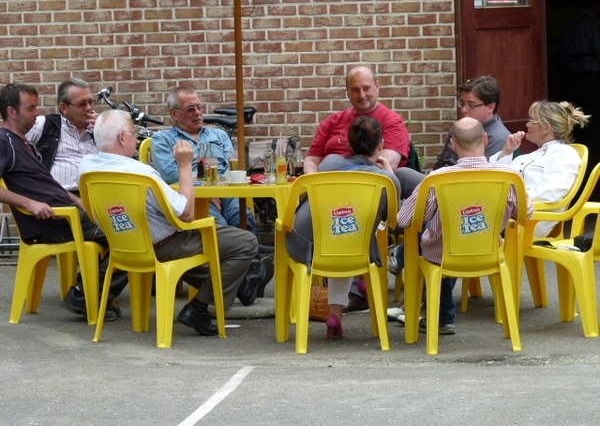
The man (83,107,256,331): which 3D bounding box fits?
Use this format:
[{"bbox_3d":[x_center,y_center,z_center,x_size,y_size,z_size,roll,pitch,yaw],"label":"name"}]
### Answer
[{"bbox_3d":[-0.678,0.041,13.650,0.560,1.180,0.840,3,7,43],"label":"man"}]

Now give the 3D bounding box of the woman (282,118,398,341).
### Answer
[{"bbox_3d":[0.223,0.070,13.360,0.570,1.130,0.820,-2,5,-2],"label":"woman"}]

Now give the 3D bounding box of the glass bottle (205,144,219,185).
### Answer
[{"bbox_3d":[-0.462,-0.263,13.650,0.060,0.210,0.060,-1,5,0],"label":"glass bottle"}]

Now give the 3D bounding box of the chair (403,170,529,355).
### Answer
[{"bbox_3d":[0.785,0.211,12.433,0.550,0.850,0.570,-2,5,-5],"label":"chair"}]

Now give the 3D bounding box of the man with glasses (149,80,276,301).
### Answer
[{"bbox_3d":[-0.508,-0.100,14.980,0.540,1.205,0.840,-4,6,-25],"label":"man with glasses"}]

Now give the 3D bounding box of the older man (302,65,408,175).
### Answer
[{"bbox_3d":[0.315,-0.177,15.150,0.620,1.285,0.840,0,6,18],"label":"older man"}]

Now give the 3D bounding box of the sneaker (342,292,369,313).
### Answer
[{"bbox_3d":[0.282,0.461,13.937,0.280,0.110,0.105,-6,7,-41],"label":"sneaker"}]

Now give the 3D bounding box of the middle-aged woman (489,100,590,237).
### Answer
[{"bbox_3d":[1.140,-0.030,13.624,0.850,1.100,0.540,-4,6,-28],"label":"middle-aged woman"}]

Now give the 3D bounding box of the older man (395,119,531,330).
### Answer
[{"bbox_3d":[0.815,0.073,13.220,0.640,1.120,0.800,-2,5,-5],"label":"older man"}]

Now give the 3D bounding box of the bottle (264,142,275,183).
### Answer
[{"bbox_3d":[-0.157,-0.255,13.531,0.056,0.200,0.056,-1,5,0],"label":"bottle"}]

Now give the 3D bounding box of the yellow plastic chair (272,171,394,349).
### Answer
[{"bbox_3d":[0.178,0.212,12.592,0.550,0.850,0.570,-2,5,-8],"label":"yellow plastic chair"}]

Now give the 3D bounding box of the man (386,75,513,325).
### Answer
[{"bbox_3d":[0.847,-0.129,14.197,0.880,1.210,0.580,-5,7,-38],"label":"man"}]

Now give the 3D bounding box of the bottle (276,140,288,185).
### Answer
[{"bbox_3d":[-0.089,-0.251,13.351,0.057,0.220,0.057,-1,5,0],"label":"bottle"}]

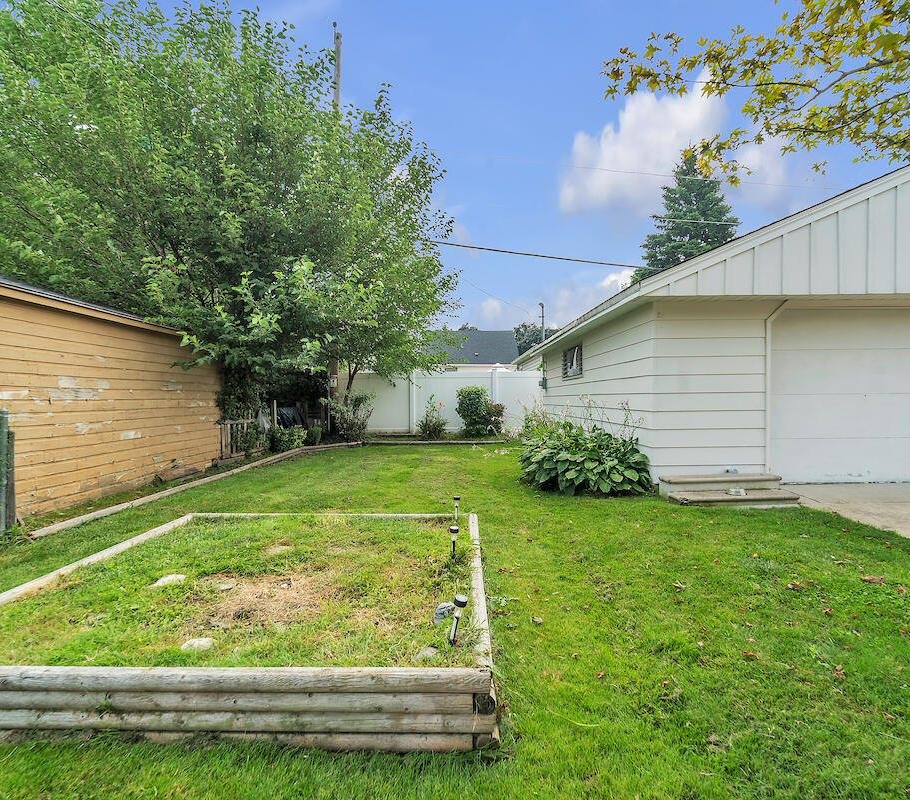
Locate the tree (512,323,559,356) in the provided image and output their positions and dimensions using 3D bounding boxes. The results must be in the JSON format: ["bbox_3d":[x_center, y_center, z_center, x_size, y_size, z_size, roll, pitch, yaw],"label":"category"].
[{"bbox_3d":[6.300,-2.400,36.000,5.200,7.000,5.200,0,0,0],"label":"tree"}]

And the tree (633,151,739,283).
[{"bbox_3d":[12.300,-6.000,24.500,7.500,14.200,7.500,0,0,0],"label":"tree"}]

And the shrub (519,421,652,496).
[{"bbox_3d":[1.560,0.740,6.150,1.450,0.680,1.650,0,0,0],"label":"shrub"}]

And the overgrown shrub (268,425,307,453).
[{"bbox_3d":[-3.500,0.780,9.800,0.850,0.570,0.800,0,0,0],"label":"overgrown shrub"}]

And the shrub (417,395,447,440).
[{"bbox_3d":[-0.590,0.450,12.200,0.800,1.180,0.750,0,0,0],"label":"shrub"}]

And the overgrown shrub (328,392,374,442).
[{"bbox_3d":[-2.720,0.420,12.100,1.220,1.240,1.100,0,0,0],"label":"overgrown shrub"}]

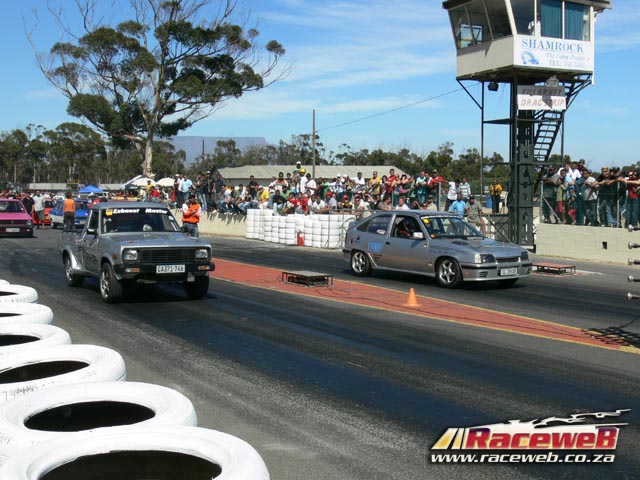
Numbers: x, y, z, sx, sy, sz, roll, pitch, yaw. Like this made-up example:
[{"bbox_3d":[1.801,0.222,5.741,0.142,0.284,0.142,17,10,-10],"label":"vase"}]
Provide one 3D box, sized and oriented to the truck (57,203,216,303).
[{"bbox_3d":[-3.044,0.129,13.131,1.490,1.410,3.890,-1,3,-29],"label":"truck"}]

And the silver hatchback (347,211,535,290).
[{"bbox_3d":[2.263,0.114,16.290,1.680,1.380,4.000,-2,3,-36],"label":"silver hatchback"}]

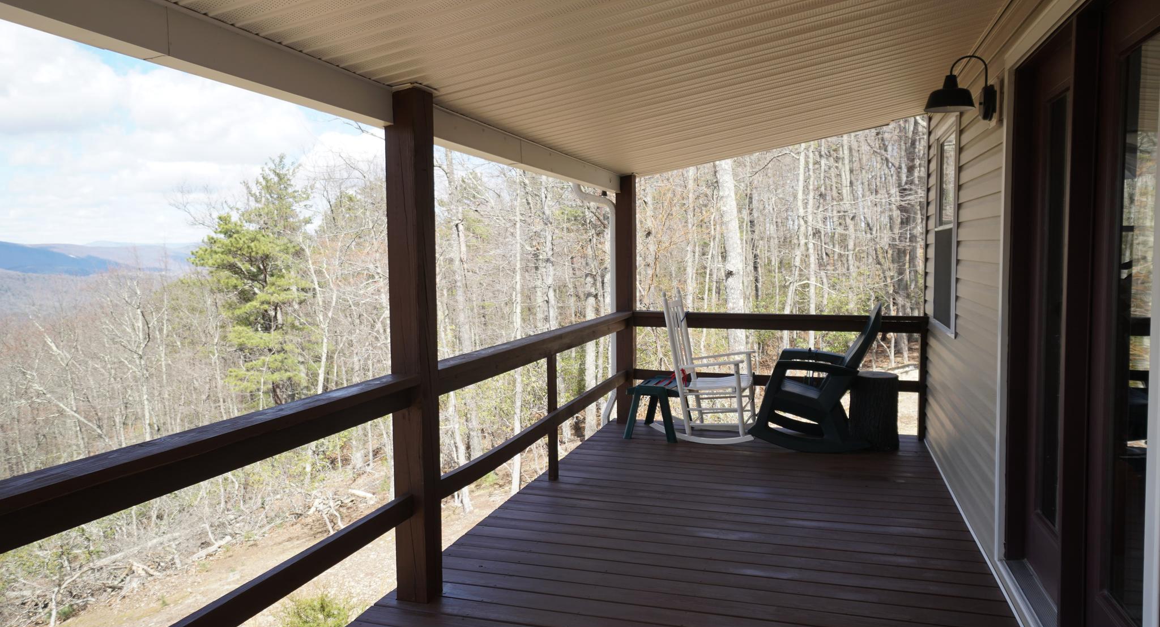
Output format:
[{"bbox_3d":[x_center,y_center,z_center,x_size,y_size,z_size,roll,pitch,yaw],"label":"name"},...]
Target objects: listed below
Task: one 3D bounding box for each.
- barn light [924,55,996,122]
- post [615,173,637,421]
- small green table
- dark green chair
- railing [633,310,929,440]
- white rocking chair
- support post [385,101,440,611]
[{"bbox_3d":[1.719,-1.014,3.646,0.290,0.290,0.215,1,4,17],"label":"barn light"},{"bbox_3d":[0.387,-0.114,6.750,0.140,2.070,0.140,1,4,17],"label":"post"},{"bbox_3d":[0.646,0.740,6.397,0.430,0.410,0.640,1,4,21],"label":"small green table"},{"bbox_3d":[1.729,0.442,5.961,0.920,1.043,0.720,1,4,17],"label":"dark green chair"},{"bbox_3d":[1.533,0.466,6.400,2.265,0.939,0.140,1,4,17],"label":"railing"},{"bbox_3d":[0.980,0.380,6.227,0.830,1.145,0.640,1,4,21],"label":"white rocking chair"},{"bbox_3d":[-0.675,0.139,3.283,0.140,2.070,0.140,1,4,17],"label":"support post"}]

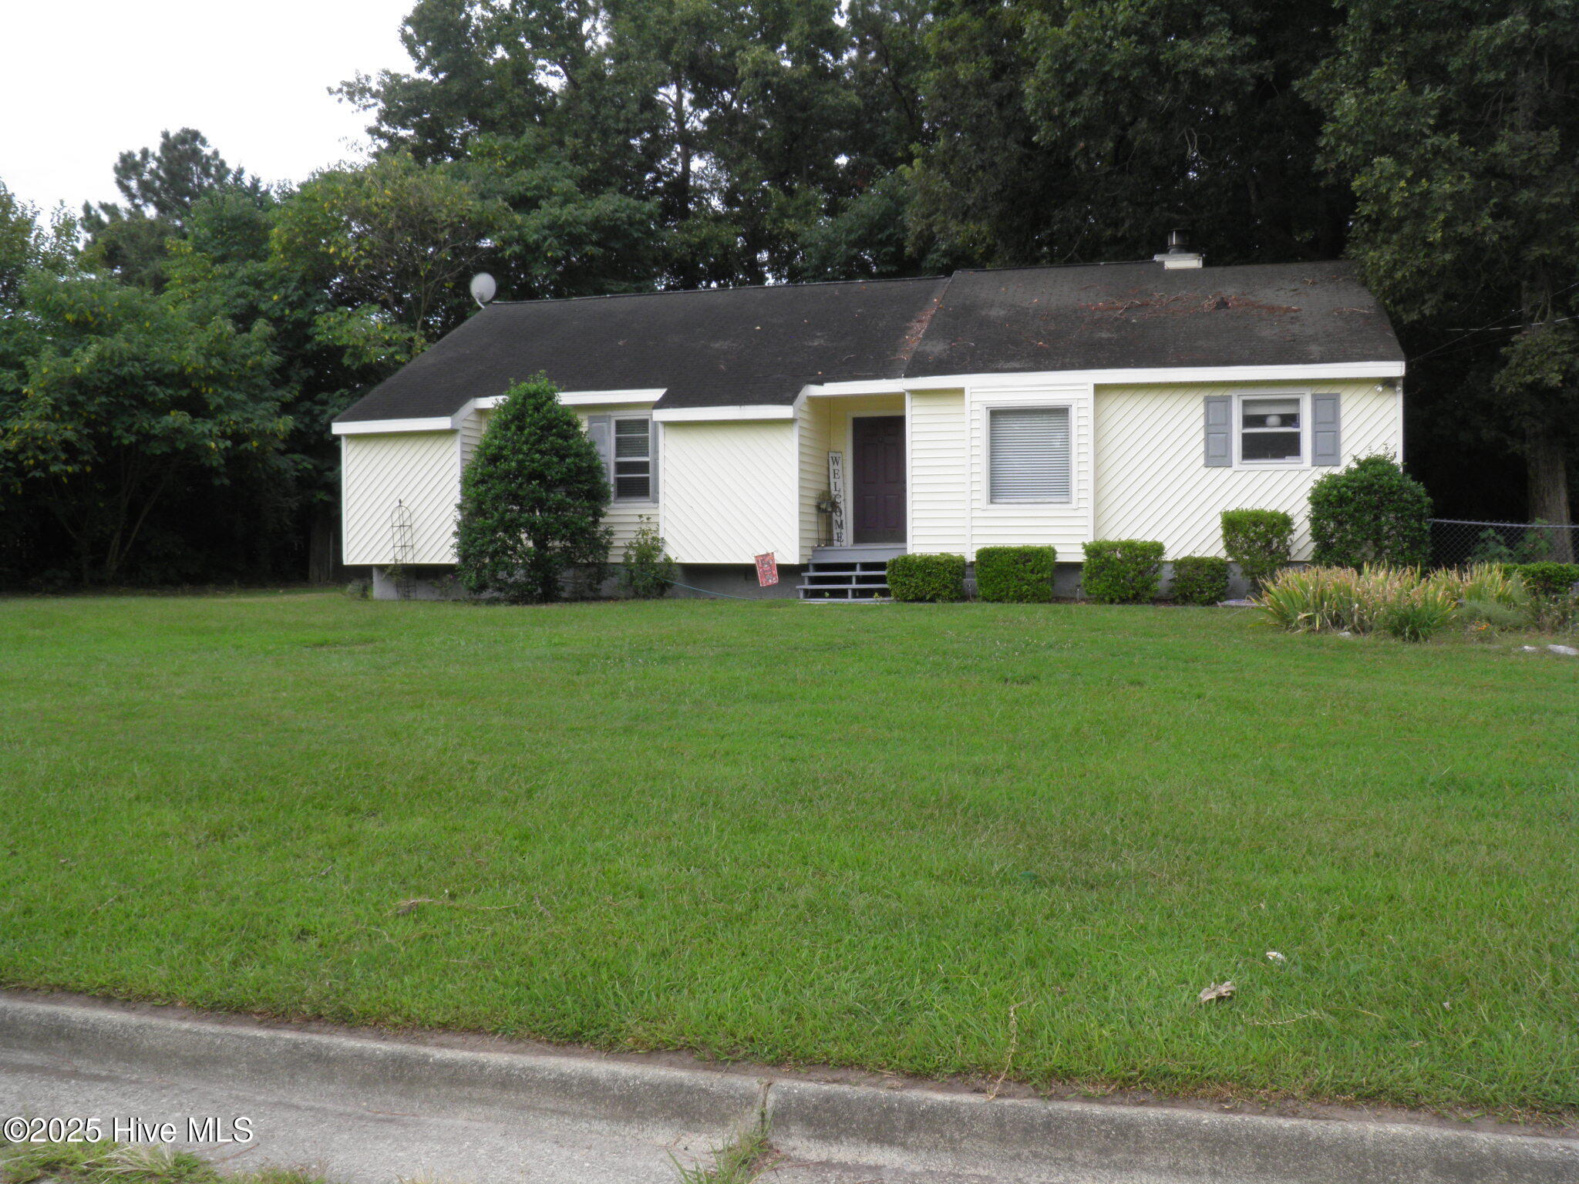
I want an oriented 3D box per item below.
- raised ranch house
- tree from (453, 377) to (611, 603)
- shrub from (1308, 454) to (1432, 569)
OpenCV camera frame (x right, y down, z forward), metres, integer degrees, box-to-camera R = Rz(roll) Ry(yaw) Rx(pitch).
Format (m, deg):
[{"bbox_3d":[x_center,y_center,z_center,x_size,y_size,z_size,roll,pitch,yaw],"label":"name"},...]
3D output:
[{"bbox_3d":[1.609,-3.132,24.913,15.920,6.410,10.300,0,1,13],"label":"raised ranch house"},{"bbox_3d":[-3.909,-1.566,20.800,2.400,3.420,2.300,0,1,13],"label":"tree"},{"bbox_3d":[7.507,-0.822,17.700,1.600,1.900,1.550,0,1,13],"label":"shrub"}]

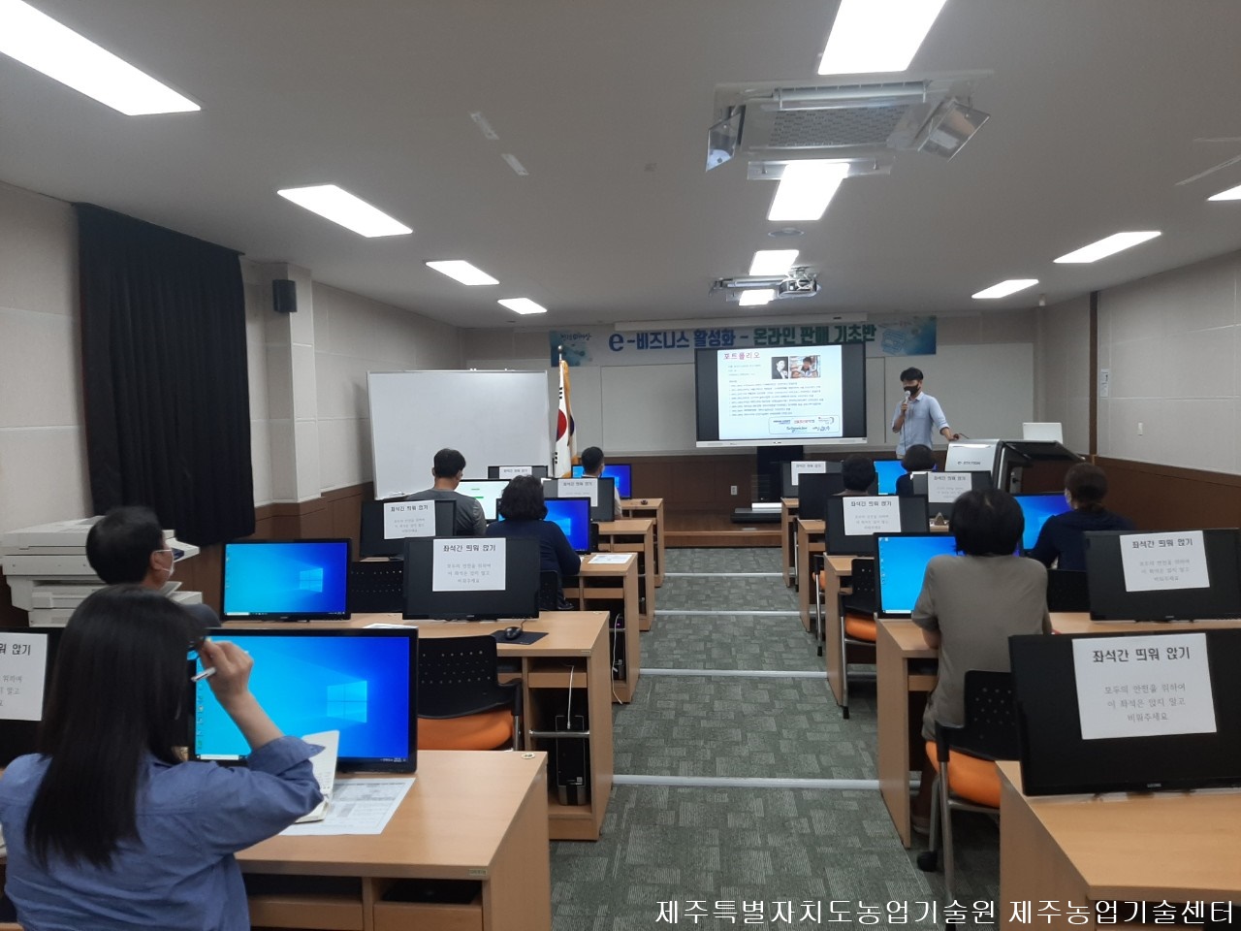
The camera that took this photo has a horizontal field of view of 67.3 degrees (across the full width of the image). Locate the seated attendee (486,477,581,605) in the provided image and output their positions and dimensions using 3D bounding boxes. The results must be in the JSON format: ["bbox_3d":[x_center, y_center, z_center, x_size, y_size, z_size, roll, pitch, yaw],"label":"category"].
[{"bbox_3d":[-0.419,0.658,4.832,0.490,1.235,0.700,-1,4,5],"label":"seated attendee"}]

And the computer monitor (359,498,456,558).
[{"bbox_3d":[-1.243,0.372,5.464,0.565,0.338,0.070,-1,-4,2],"label":"computer monitor"}]

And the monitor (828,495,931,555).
[{"bbox_3d":[1.413,0.335,5.125,0.558,0.355,0.170,-1,4,3],"label":"monitor"}]

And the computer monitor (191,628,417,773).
[{"bbox_3d":[-0.771,0.569,2.273,0.565,0.338,0.070,-1,-4,4],"label":"computer monitor"}]

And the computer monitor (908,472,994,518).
[{"bbox_3d":[2.373,0.209,6.686,0.565,0.338,0.070,-1,-4,6],"label":"computer monitor"}]

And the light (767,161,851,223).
[{"bbox_3d":[0.978,-1.449,4.955,0.310,0.050,1.310,-1,4,6],"label":"light"}]

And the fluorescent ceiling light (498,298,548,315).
[{"bbox_3d":[-1.010,-1.681,9.759,0.300,0.070,1.220,-1,4,5],"label":"fluorescent ceiling light"}]

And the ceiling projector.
[{"bbox_3d":[1.504,-1.503,7.864,0.340,0.140,0.290,-1,3,6],"label":"ceiling projector"}]

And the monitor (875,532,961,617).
[{"bbox_3d":[1.276,0.430,3.635,0.558,0.355,0.170,-1,4,5],"label":"monitor"}]

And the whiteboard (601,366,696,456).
[{"bbox_3d":[1.561,-0.753,12.001,3.600,1.150,0.050,-1,4,6],"label":"whiteboard"}]

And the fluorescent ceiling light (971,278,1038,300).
[{"bbox_3d":[4.046,-1.870,9.854,0.305,0.060,1.240,-1,3,6],"label":"fluorescent ceiling light"}]

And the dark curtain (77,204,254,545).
[{"bbox_3d":[-2.717,-0.427,5.739,0.110,1.980,1.690,-1,3,6],"label":"dark curtain"}]

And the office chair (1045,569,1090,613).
[{"bbox_3d":[2.126,0.848,4.419,0.590,0.800,0.560,-1,4,5],"label":"office chair"}]

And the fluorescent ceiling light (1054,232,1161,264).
[{"bbox_3d":[3.818,-1.726,7.367,0.305,0.060,1.240,-1,3,6],"label":"fluorescent ceiling light"}]

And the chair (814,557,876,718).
[{"bbox_3d":[1.397,0.862,4.861,0.570,0.810,0.530,-1,4,6],"label":"chair"}]

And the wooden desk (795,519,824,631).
[{"bbox_3d":[2.101,0.754,6.578,1.600,0.705,0.580,-1,3,6],"label":"wooden desk"}]

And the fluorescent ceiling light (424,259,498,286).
[{"bbox_3d":[-1.278,-1.593,7.720,0.305,0.060,1.240,-1,3,6],"label":"fluorescent ceiling light"}]

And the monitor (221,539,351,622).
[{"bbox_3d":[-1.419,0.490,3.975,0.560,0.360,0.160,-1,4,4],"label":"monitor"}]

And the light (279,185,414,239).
[{"bbox_3d":[-1.480,-1.417,5.153,0.290,0.060,1.210,-1,4,5],"label":"light"}]

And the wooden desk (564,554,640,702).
[{"bbox_3d":[-0.726,0.905,5.295,1.620,0.700,0.600,-1,4,5],"label":"wooden desk"}]

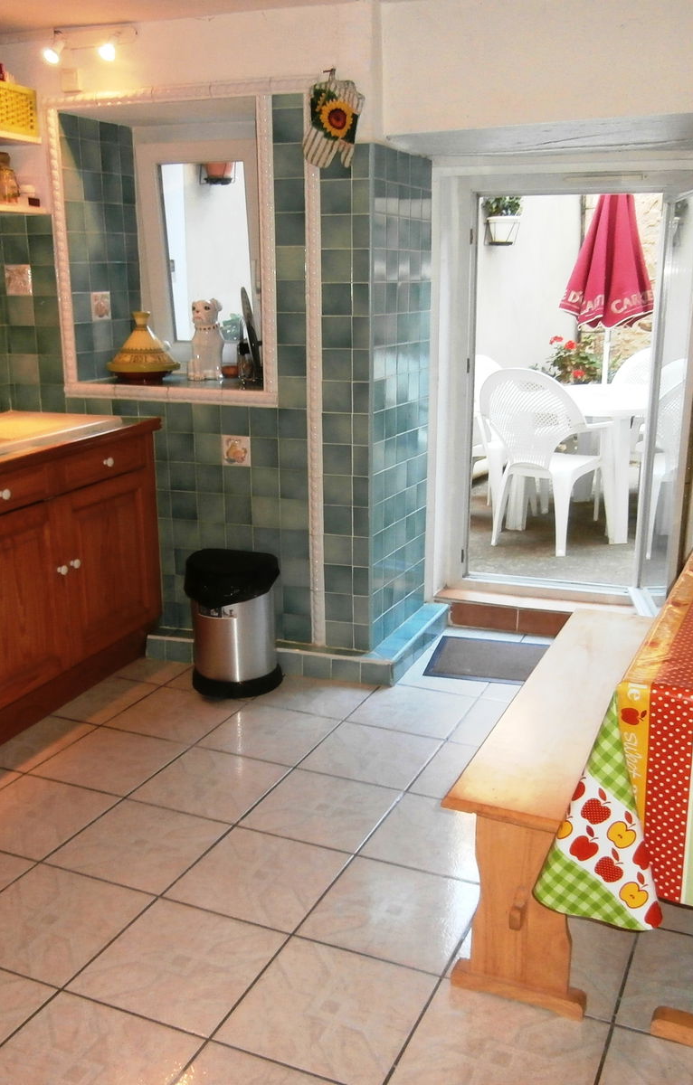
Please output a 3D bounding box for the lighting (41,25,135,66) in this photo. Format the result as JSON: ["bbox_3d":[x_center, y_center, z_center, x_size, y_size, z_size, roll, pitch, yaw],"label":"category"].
[{"bbox_3d":[-0.867,-1.657,3.341,0.320,0.125,0.120,4,15,17],"label":"lighting"}]

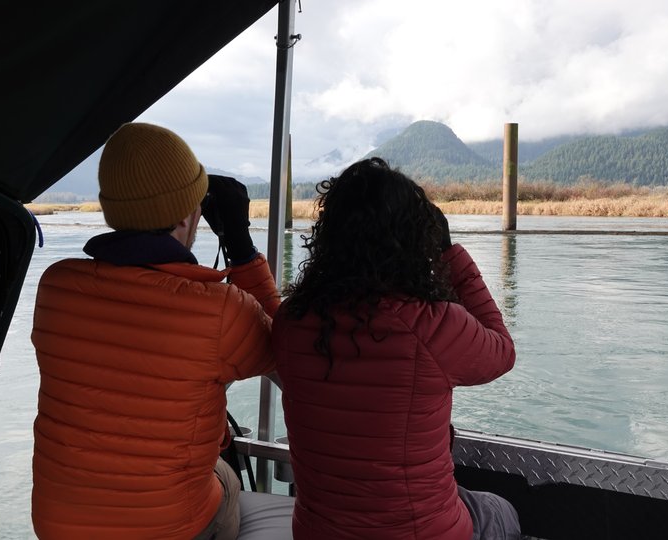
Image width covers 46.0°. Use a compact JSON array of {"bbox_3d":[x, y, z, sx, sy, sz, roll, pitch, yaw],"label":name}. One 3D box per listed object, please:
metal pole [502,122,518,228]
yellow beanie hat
[{"bbox_3d":[6.706,-3.524,30.000,0.530,4.070,0.530,0,5,0],"label":"metal pole"},{"bbox_3d":[-0.367,-0.192,1.600,0.210,0.205,0.250,2,19,24],"label":"yellow beanie hat"}]

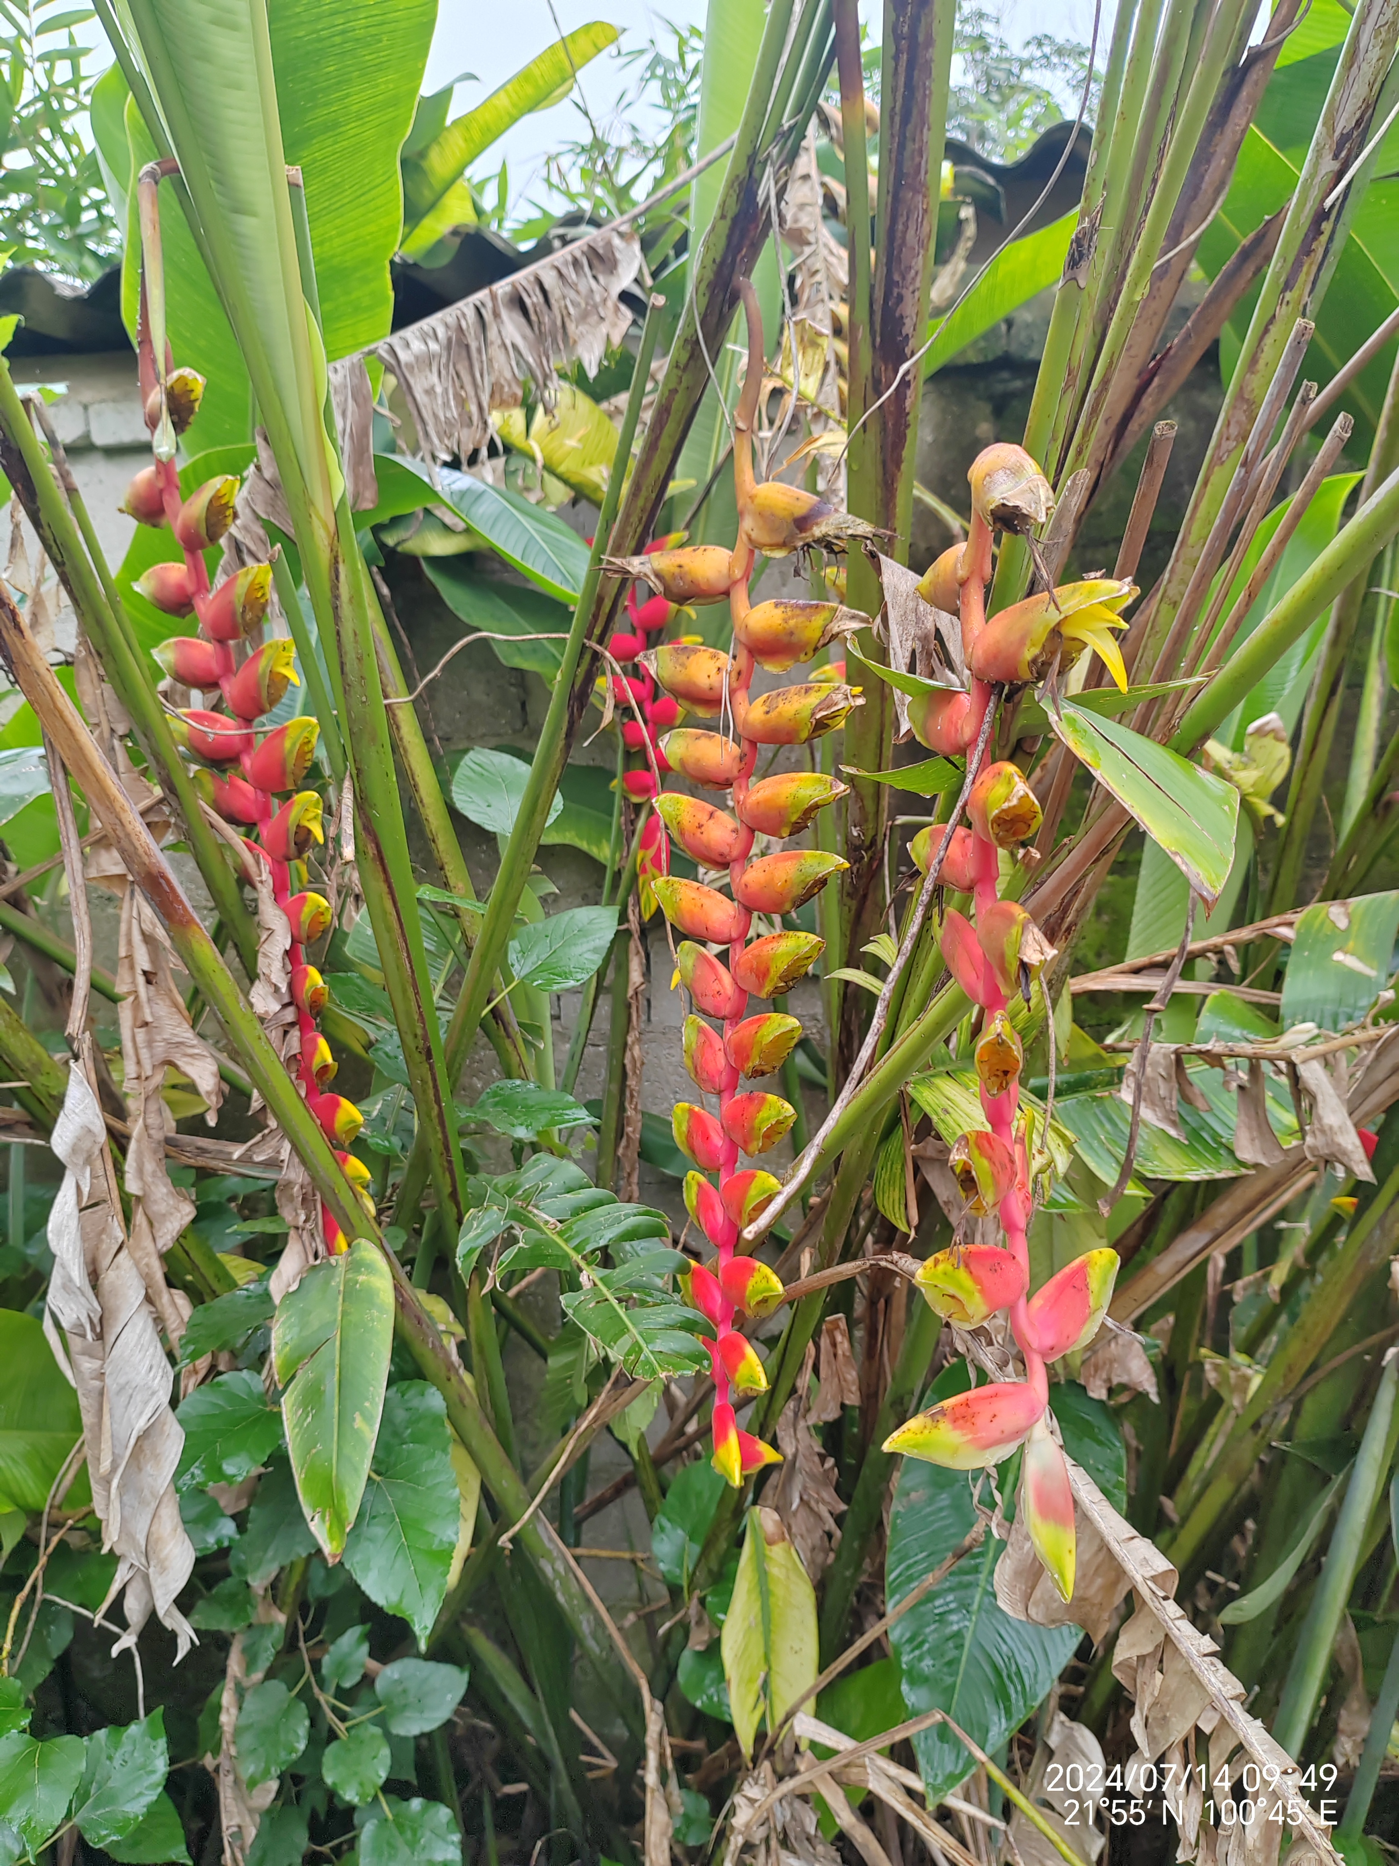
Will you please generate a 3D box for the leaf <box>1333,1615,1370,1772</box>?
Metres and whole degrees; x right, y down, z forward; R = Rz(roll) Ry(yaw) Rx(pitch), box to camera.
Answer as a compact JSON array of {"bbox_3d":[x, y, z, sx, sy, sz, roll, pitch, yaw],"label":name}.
[{"bbox_3d":[0.636,0.742,1.420,0.043,0.154,0.030,3,7,17],"label":"leaf"}]

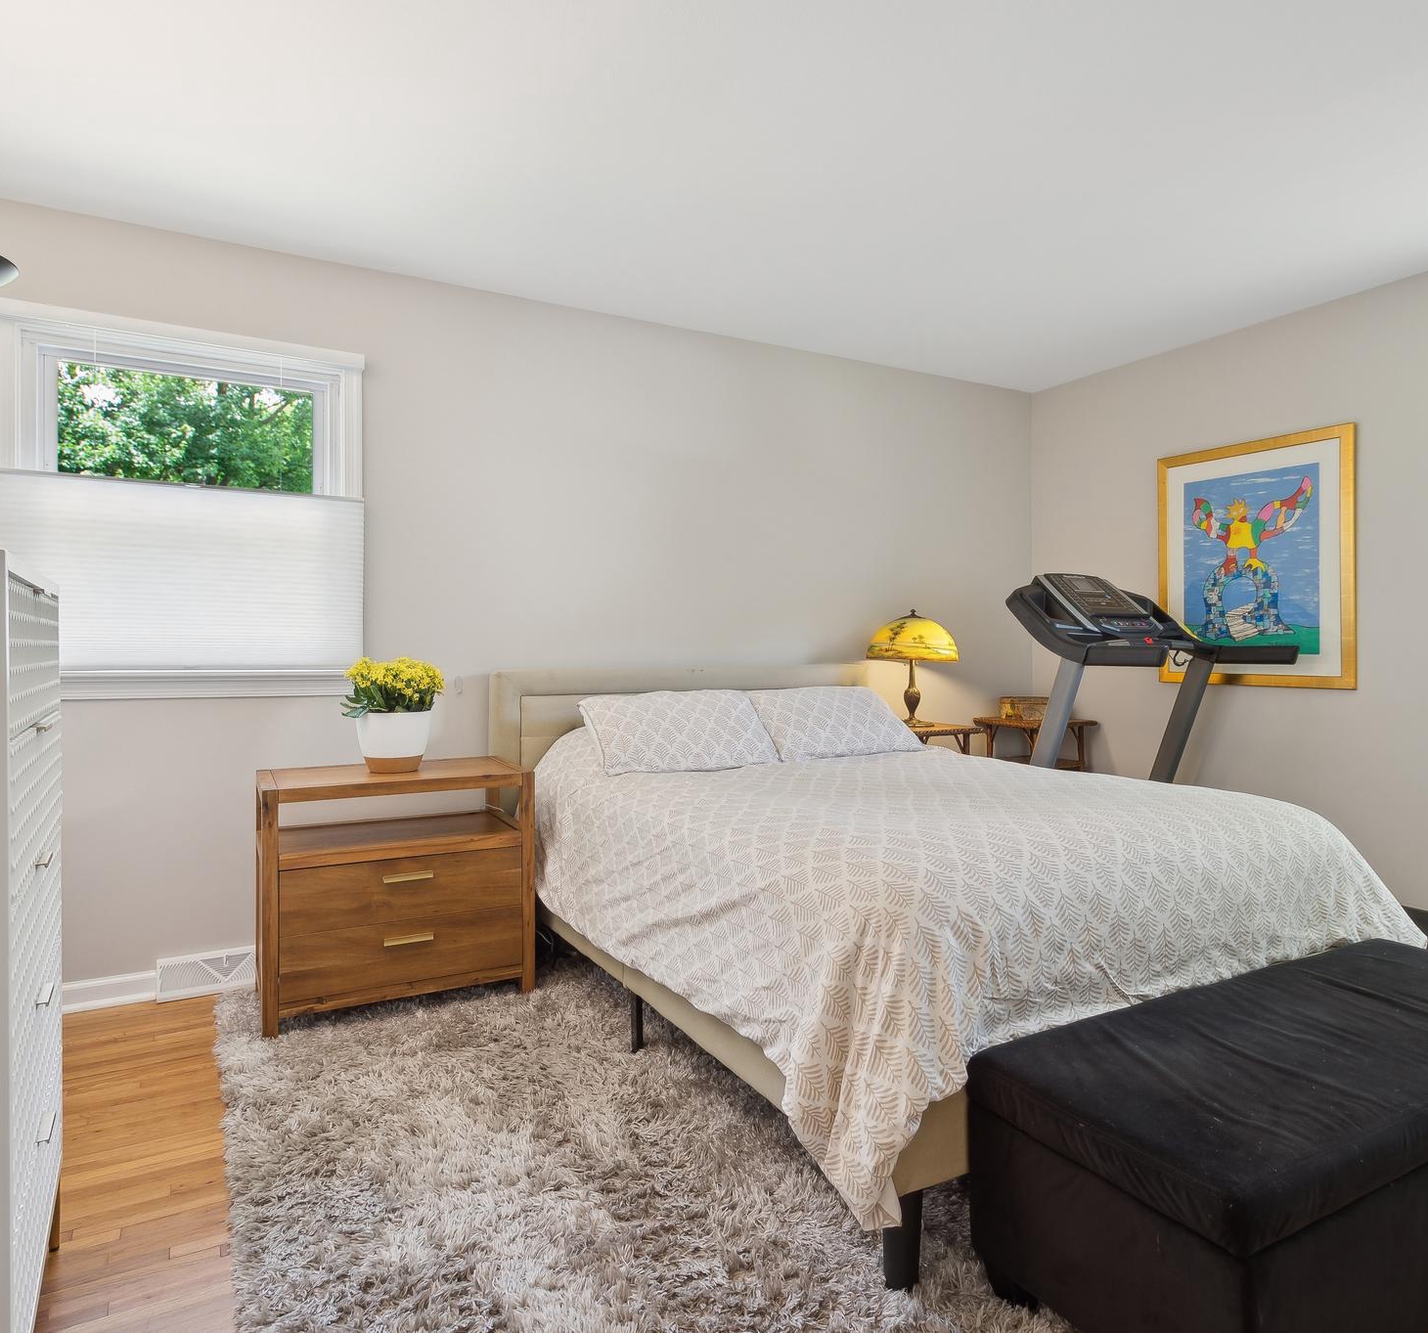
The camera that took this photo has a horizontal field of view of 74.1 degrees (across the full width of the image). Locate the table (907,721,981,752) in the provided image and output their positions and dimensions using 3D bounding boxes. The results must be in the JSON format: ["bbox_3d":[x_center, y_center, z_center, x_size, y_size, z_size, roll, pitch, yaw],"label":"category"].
[{"bbox_3d":[0.939,0.644,4.239,0.400,0.740,0.390,-1,1,-30],"label":"table"}]

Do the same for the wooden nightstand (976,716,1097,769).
[{"bbox_3d":[1.548,0.635,4.555,0.400,0.742,0.400,-1,1,-30],"label":"wooden nightstand"}]

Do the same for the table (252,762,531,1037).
[{"bbox_3d":[-1.014,0.687,3.002,0.770,0.706,0.465,-1,1,-30],"label":"table"}]

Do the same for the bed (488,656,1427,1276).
[{"bbox_3d":[0.480,0.528,2.913,1.725,1.010,2.220,-1,1,-30],"label":"bed"}]

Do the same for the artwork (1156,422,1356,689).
[{"bbox_3d":[2.174,-0.418,3.865,0.035,0.991,0.814,-1,1,-30],"label":"artwork"}]

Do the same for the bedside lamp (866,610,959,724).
[{"bbox_3d":[0.894,0.011,4.232,0.420,0.530,0.420,0,1,0],"label":"bedside lamp"}]

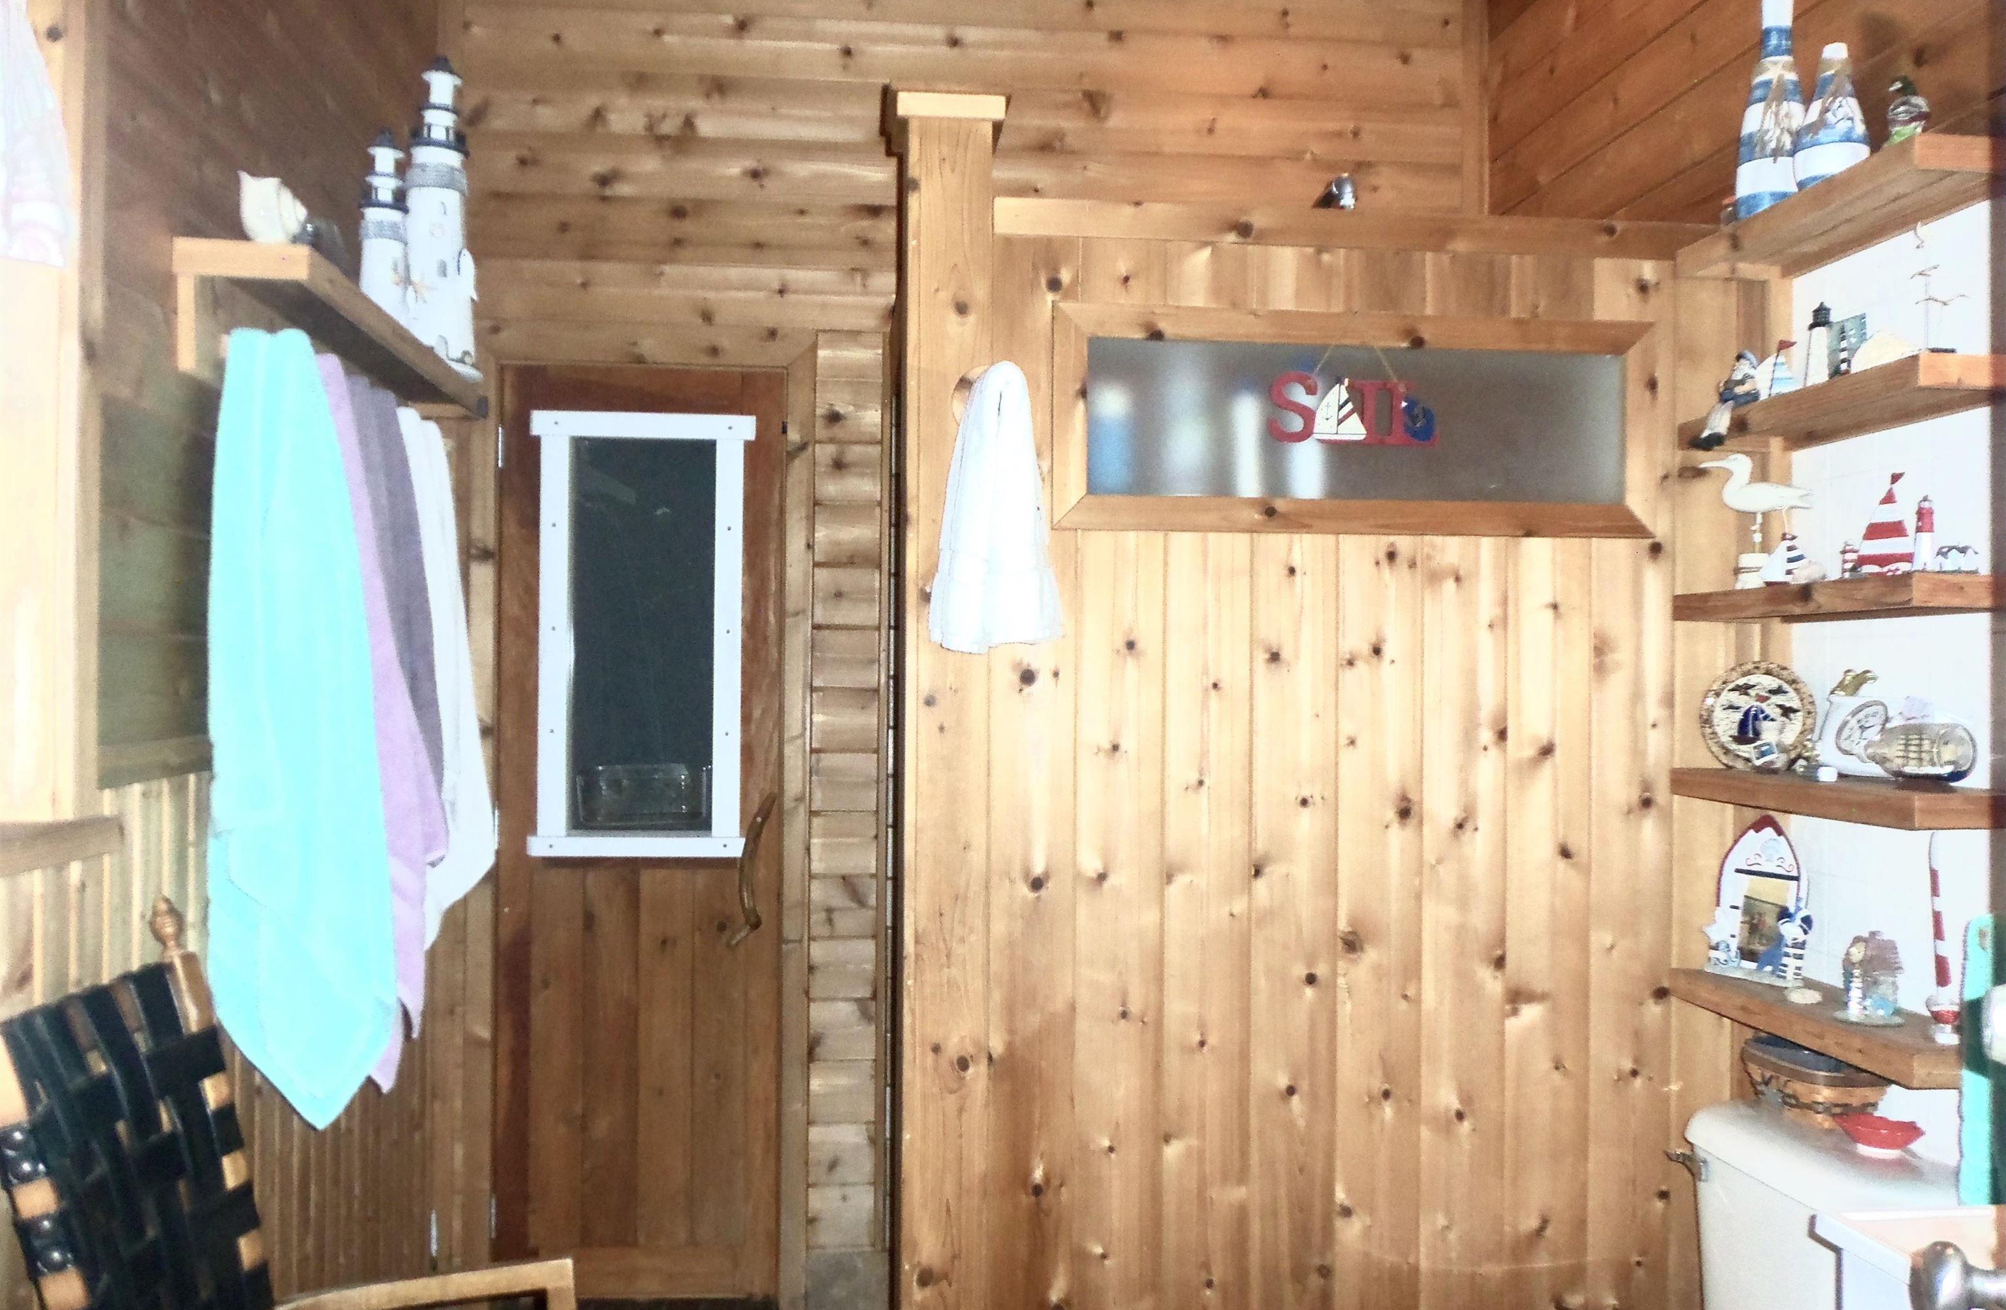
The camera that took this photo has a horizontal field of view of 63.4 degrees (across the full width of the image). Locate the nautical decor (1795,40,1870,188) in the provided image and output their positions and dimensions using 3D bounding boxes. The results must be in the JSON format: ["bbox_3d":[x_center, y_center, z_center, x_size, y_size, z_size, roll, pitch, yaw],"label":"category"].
[{"bbox_3d":[1.119,-0.721,2.188,0.090,0.212,0.090,0,-1,24],"label":"nautical decor"}]

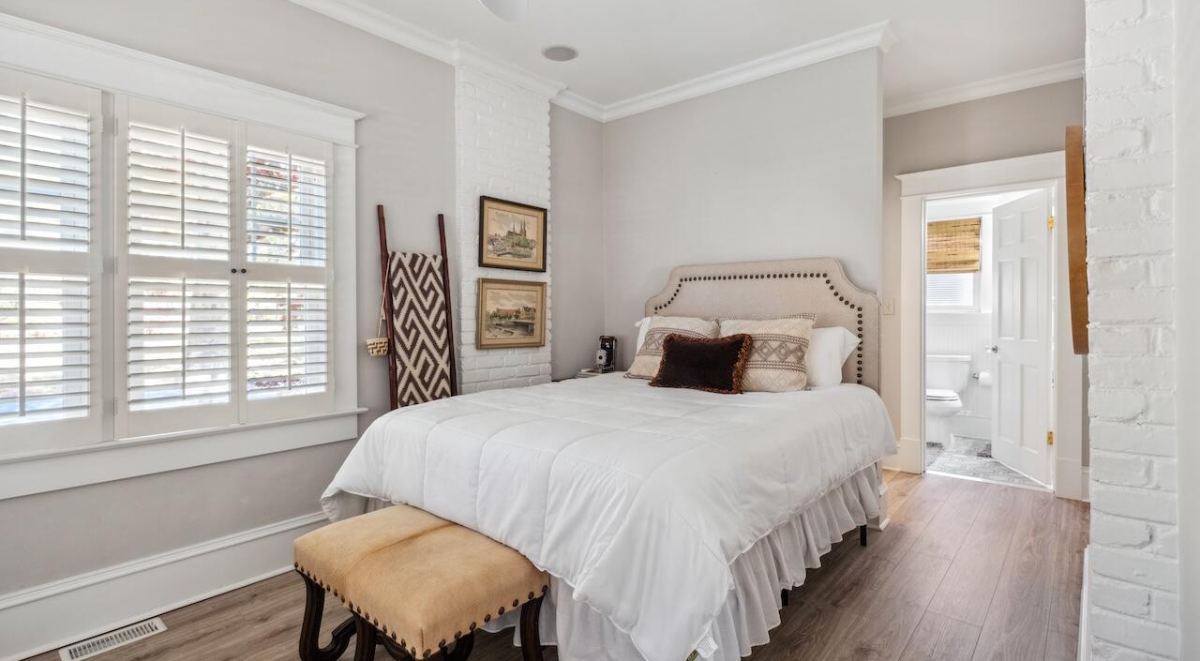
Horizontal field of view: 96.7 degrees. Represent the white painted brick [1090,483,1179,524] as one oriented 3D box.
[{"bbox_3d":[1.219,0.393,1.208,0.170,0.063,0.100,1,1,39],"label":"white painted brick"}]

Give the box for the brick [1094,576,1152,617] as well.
[{"bbox_3d":[1.206,0.615,1.235,0.093,0.063,0.130,1,1,39],"label":"brick"}]

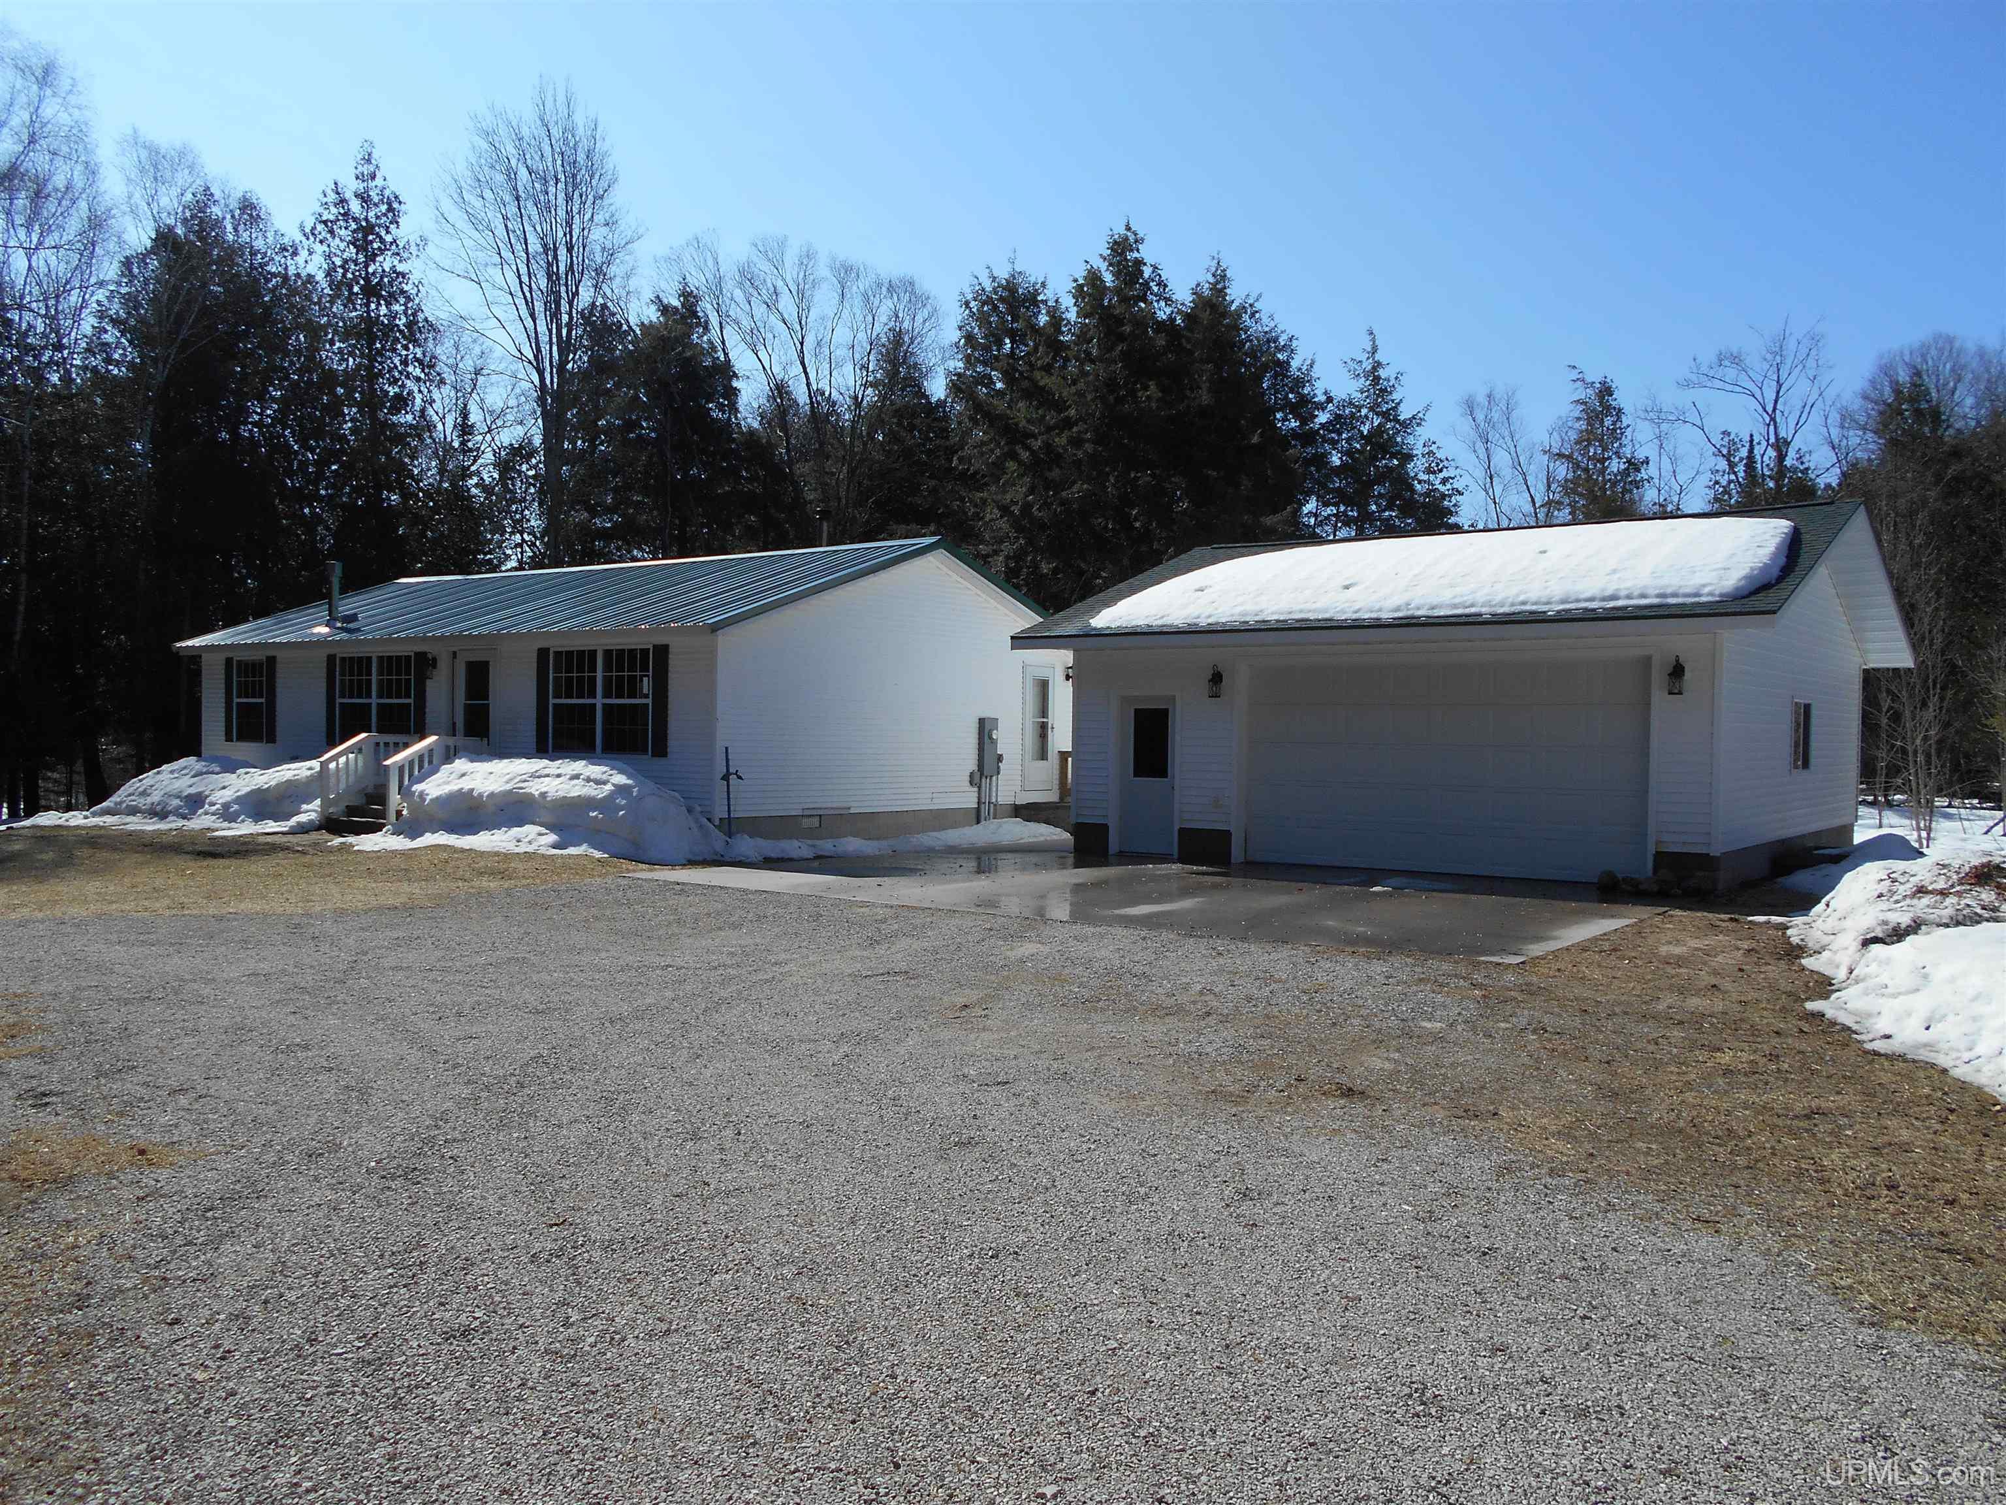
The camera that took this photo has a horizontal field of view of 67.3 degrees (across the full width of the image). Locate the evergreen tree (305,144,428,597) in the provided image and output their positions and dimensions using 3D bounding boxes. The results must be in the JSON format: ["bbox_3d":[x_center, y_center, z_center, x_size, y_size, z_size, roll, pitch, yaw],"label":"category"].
[{"bbox_3d":[-15.693,-7.098,37.138,3.500,15.711,3.500,1,1,0],"label":"evergreen tree"}]

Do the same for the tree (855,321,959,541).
[{"bbox_3d":[-2.906,-5.901,44.117,3.300,13.420,3.300,1,1,0],"label":"tree"}]

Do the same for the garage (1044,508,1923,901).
[{"bbox_3d":[6.667,-0.883,20.987,9.230,4.473,9.499,2,1,38],"label":"garage"}]

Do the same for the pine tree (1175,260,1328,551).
[{"bbox_3d":[6.011,-5.526,37.115,4.000,13.158,4.000,1,1,0],"label":"pine tree"}]

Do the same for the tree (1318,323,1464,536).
[{"bbox_3d":[10.406,-5.226,41.110,4.000,12.537,4.000,1,1,0],"label":"tree"}]

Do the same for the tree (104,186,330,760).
[{"bbox_3d":[-17.828,-6.002,34.119,5.000,13.568,5.000,1,1,0],"label":"tree"}]

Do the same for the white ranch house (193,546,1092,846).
[{"bbox_3d":[-6.759,-1.117,26.797,14.653,4.459,8.837,2,1,37],"label":"white ranch house"}]

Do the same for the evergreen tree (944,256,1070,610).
[{"bbox_3d":[0.082,-5.375,36.111,3.600,12.731,3.600,1,1,0],"label":"evergreen tree"}]

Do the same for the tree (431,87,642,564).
[{"bbox_3d":[-12.546,-8.562,40.163,5.400,18.619,5.400,1,1,0],"label":"tree"}]

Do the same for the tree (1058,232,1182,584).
[{"bbox_3d":[2.734,-5.807,36.120,3.700,13.665,3.700,1,1,0],"label":"tree"}]

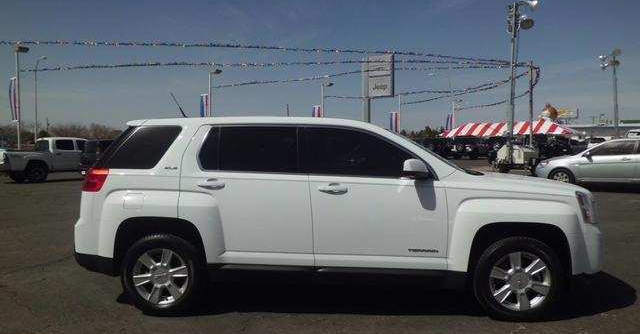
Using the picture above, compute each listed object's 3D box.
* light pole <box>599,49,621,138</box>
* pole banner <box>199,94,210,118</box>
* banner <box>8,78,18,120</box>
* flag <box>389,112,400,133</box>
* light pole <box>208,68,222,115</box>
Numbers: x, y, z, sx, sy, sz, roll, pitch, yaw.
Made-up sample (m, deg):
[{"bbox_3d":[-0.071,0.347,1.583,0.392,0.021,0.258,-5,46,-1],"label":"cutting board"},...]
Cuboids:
[{"bbox_3d":[18.416,-4.016,30.500,1.328,6.879,1.100,-1,3,0],"label":"light pole"},{"bbox_3d":[-7.772,-3.769,32.328,0.800,2.120,0.060,2,4,43],"label":"pole banner"},{"bbox_3d":[-15.427,-3.337,24.216,0.800,2.172,0.080,2,4,43],"label":"banner"},{"bbox_3d":[7.520,-4.414,48.563,0.800,2.120,0.060,2,4,43],"label":"flag"},{"bbox_3d":[-6.942,-3.242,31.686,1.150,6.418,0.400,2,4,43],"label":"light pole"}]

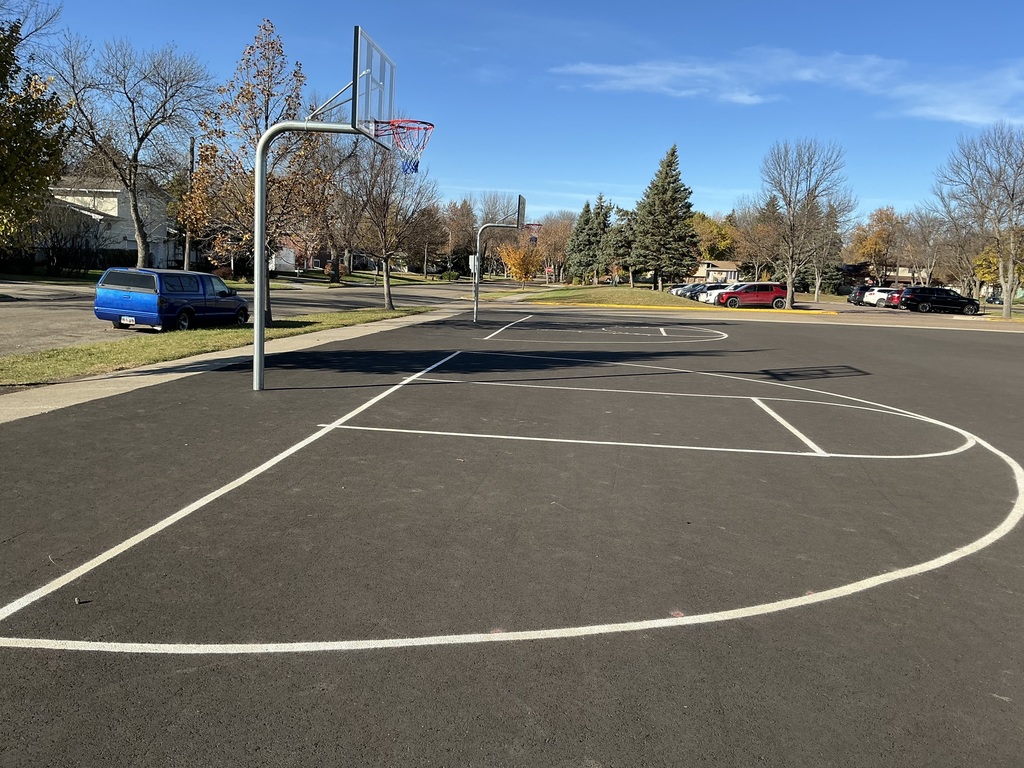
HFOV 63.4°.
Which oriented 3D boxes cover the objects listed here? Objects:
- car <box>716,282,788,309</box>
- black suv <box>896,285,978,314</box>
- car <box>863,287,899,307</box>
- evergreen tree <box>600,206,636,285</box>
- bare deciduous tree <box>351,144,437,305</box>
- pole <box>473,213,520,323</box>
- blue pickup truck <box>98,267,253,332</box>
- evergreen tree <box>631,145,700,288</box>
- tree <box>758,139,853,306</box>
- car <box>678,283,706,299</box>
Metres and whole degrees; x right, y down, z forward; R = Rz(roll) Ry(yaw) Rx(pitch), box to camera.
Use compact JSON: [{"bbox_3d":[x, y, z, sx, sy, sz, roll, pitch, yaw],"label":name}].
[{"bbox_3d":[16.750,-6.030,56.700,5.180,1.790,2.000,3,8,4],"label":"car"},{"bbox_3d":[32.720,-6.424,63.500,5.450,1.880,2.020,3,7,6],"label":"black suv"},{"bbox_3d":[33.897,-7.631,73.500,4.900,1.740,1.930,3,7,5],"label":"car"},{"bbox_3d":[11.409,-13.894,84.000,4.600,8.200,4.600,3,7,0],"label":"evergreen tree"},{"bbox_3d":[-4.402,-5.971,31.300,3.300,6.300,3.300,3,8,6],"label":"bare deciduous tree"},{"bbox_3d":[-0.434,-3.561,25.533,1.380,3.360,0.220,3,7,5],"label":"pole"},{"bbox_3d":[-9.050,-2.380,22.800,1.780,1.600,5.150,4,8,9],"label":"blue pickup truck"},{"bbox_3d":[14.826,-16.081,80.000,6.800,14.100,6.800,3,8,6],"label":"evergreen tree"},{"bbox_3d":[19.312,-10.495,54.500,6.200,11.100,6.200,3,7,0],"label":"tree"},{"bbox_3d":[16.292,-7.459,68.500,4.650,1.620,1.860,3,7,0],"label":"car"}]

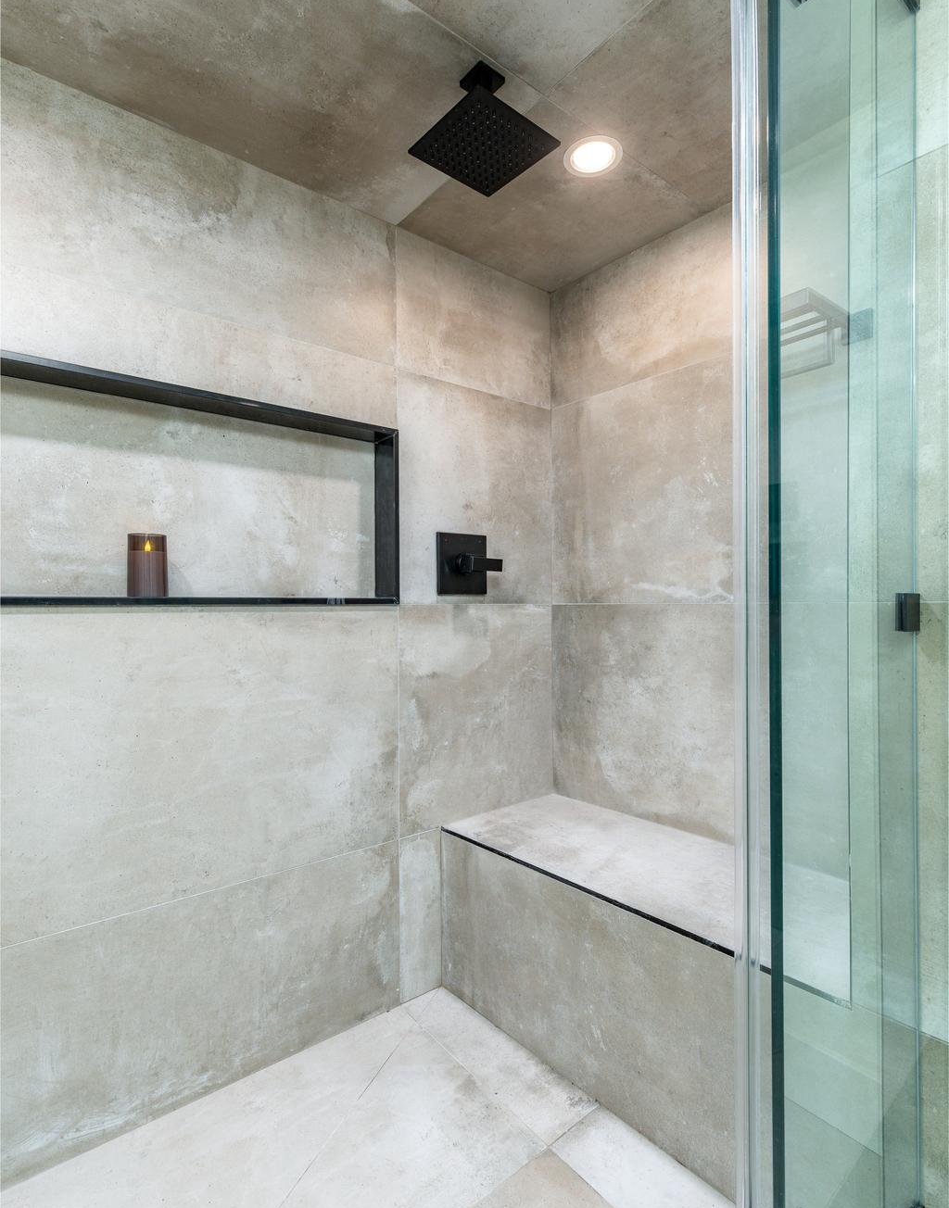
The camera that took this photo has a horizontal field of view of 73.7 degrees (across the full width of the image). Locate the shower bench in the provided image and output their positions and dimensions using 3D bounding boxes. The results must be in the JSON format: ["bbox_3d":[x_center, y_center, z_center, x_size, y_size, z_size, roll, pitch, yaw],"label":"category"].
[{"bbox_3d":[0.395,0.817,1.477,0.435,0.428,0.985,0,-1,-39],"label":"shower bench"}]

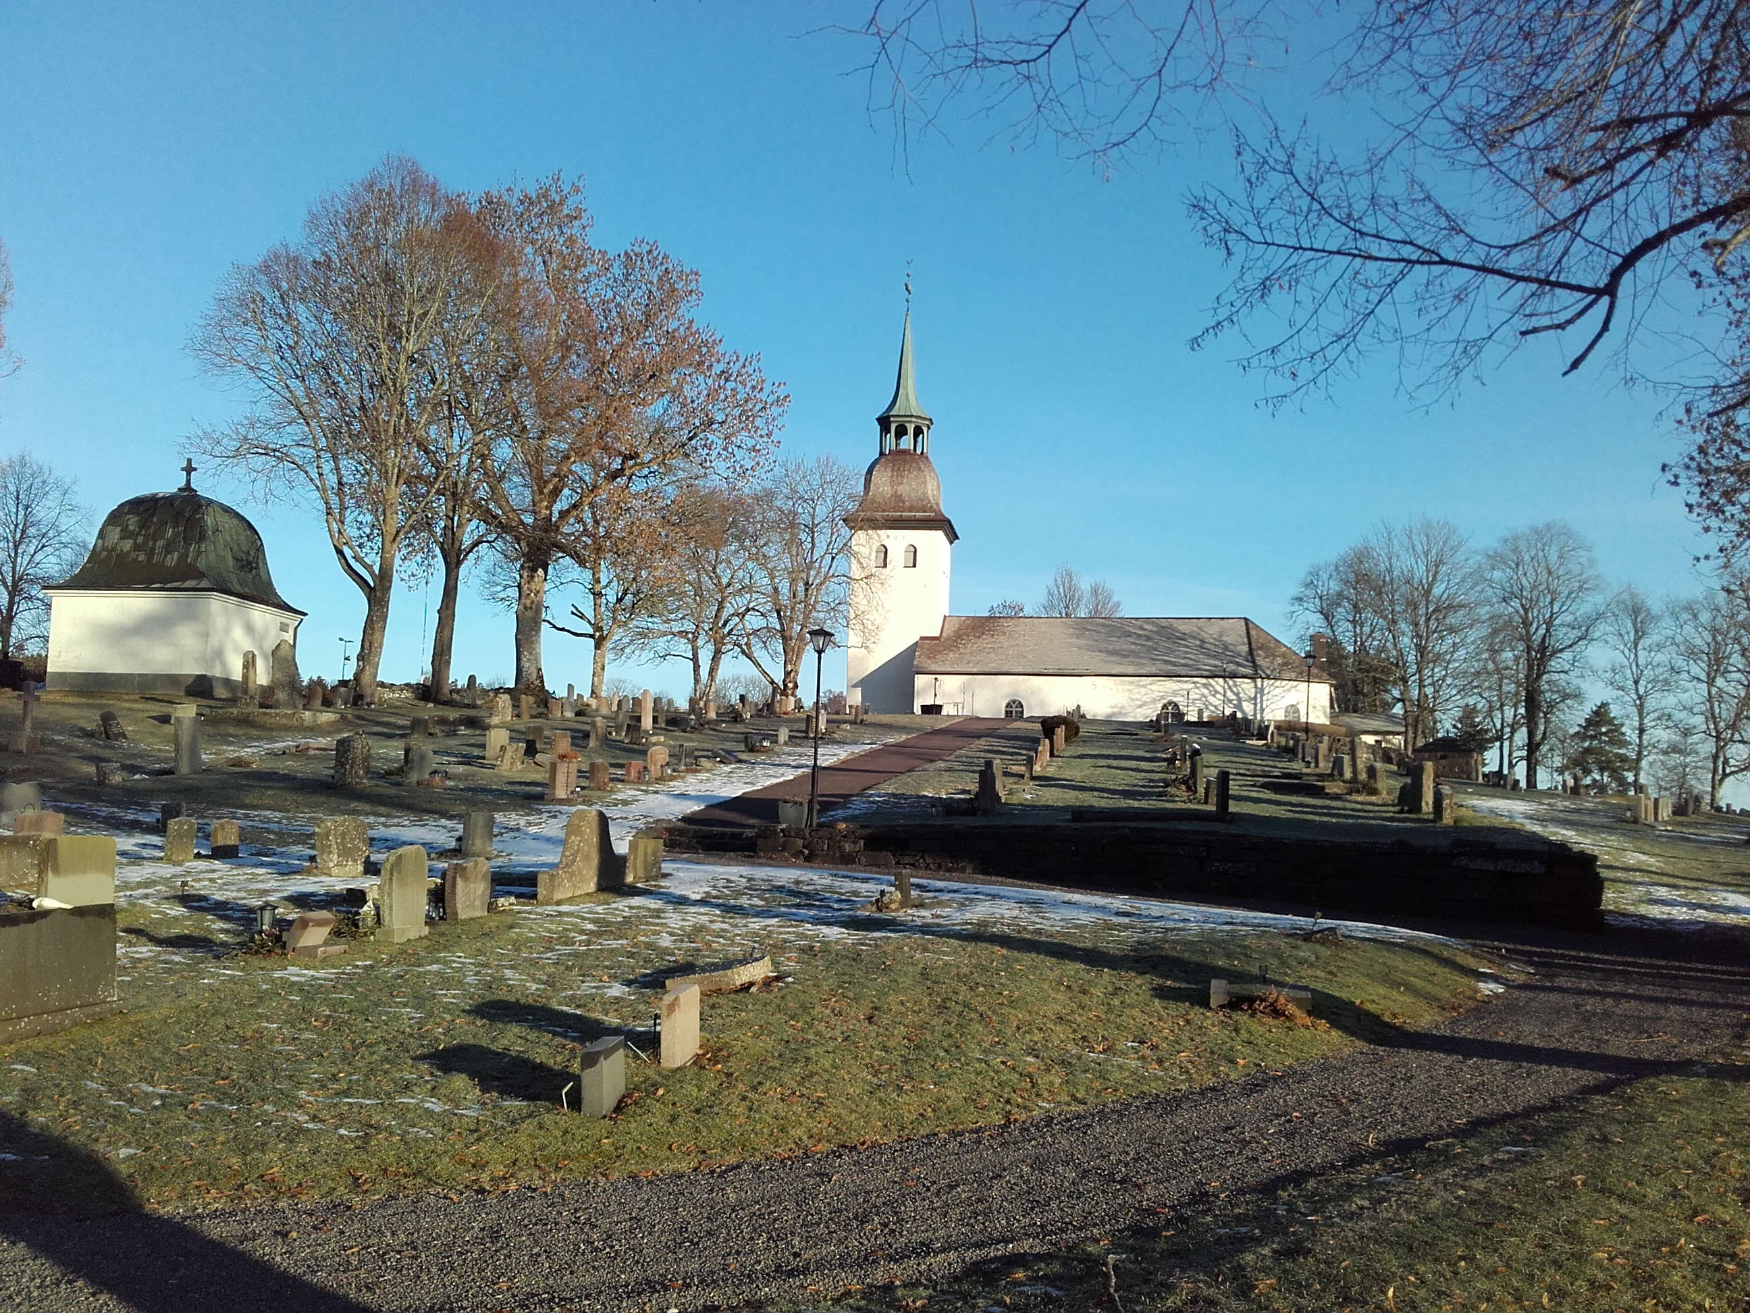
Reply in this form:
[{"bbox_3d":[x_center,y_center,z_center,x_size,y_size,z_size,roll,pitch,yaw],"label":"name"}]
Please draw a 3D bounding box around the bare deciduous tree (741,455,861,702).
[{"bbox_3d":[-3.708,-3.879,78.000,5.988,12.316,5.689,1,-5,0],"label":"bare deciduous tree"}]

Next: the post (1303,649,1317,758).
[{"bbox_3d":[15.474,1.710,56.000,0.454,3.957,0.454,1,-5,8],"label":"post"}]

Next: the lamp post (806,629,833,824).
[{"bbox_3d":[-1.081,1.338,29.500,0.502,3.783,0.502,1,-5,8],"label":"lamp post"}]

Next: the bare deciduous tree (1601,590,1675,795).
[{"bbox_3d":[44.744,1.846,92.000,4.334,12.119,4.117,1,-5,0],"label":"bare deciduous tree"}]

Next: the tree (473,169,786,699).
[{"bbox_3d":[-9.422,-8.453,60.000,11.882,19.785,11.288,1,-5,0],"label":"tree"}]

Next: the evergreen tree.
[{"bbox_3d":[40.726,5.144,88.000,3.838,5.144,3.647,1,-5,0],"label":"evergreen tree"}]

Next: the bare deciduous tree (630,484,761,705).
[{"bbox_3d":[-9.522,-3.258,83.000,6.951,11.658,6.604,1,-5,0],"label":"bare deciduous tree"}]

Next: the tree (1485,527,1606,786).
[{"bbox_3d":[38.354,-0.039,90.000,6.909,15.389,6.564,1,-5,0],"label":"tree"}]

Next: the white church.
[{"bbox_3d":[14.775,-9.273,108.510,32.390,29.999,13.200,1,-5,8],"label":"white church"}]

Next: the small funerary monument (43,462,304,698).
[{"bbox_3d":[-24.845,-2.762,56.284,6.007,8.587,7.099,1,-5,3],"label":"small funerary monument"}]

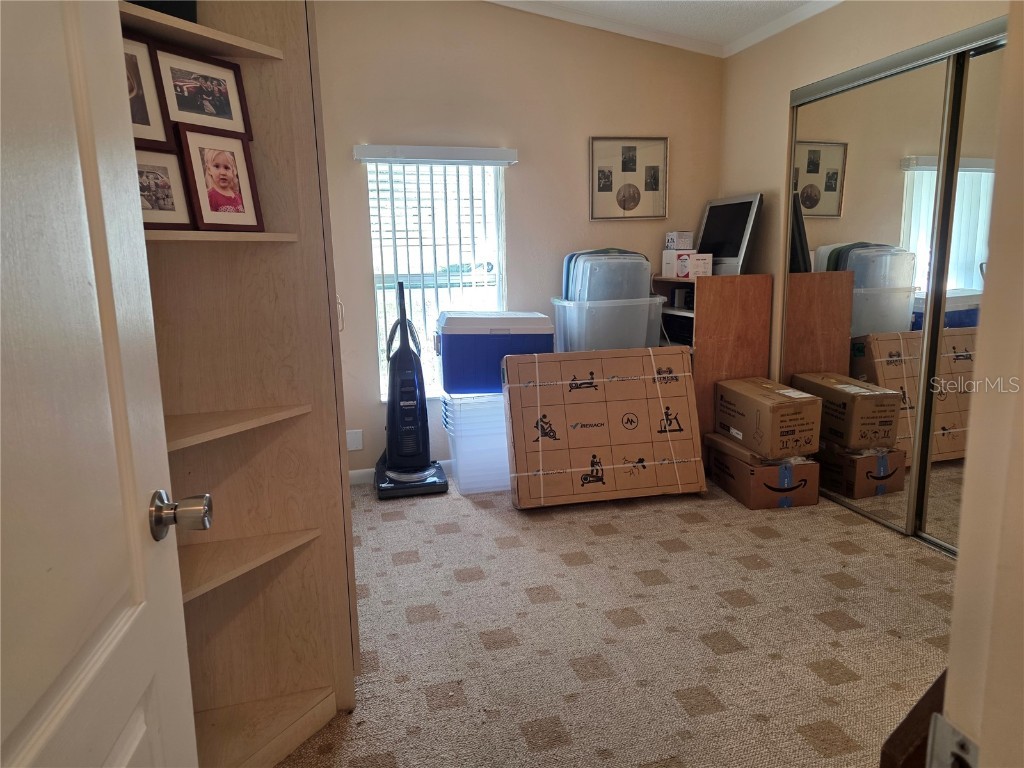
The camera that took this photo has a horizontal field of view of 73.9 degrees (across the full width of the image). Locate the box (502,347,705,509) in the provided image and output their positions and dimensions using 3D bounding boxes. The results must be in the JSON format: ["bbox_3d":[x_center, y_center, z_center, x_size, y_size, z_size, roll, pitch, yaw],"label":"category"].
[{"bbox_3d":[0.467,0.212,3.485,0.976,0.744,0.157,-3,-7,-11],"label":"box"}]

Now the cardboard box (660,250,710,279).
[{"bbox_3d":[0.972,-0.667,3.777,0.132,0.150,0.300,-4,11,-16],"label":"cardboard box"}]

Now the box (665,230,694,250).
[{"bbox_3d":[0.944,-0.805,3.833,0.105,0.095,0.110,-4,11,-16],"label":"box"}]

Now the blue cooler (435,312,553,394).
[{"bbox_3d":[-0.099,-0.175,3.646,0.605,0.390,0.370,-2,11,-8],"label":"blue cooler"}]

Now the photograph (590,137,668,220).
[{"bbox_3d":[0.688,-1.186,3.929,0.497,0.457,0.025,-4,11,-16],"label":"photograph"}]

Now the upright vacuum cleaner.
[{"bbox_3d":[-0.564,0.025,3.614,0.365,1.110,0.310,-4,11,-15],"label":"upright vacuum cleaner"}]

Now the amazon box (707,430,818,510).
[{"bbox_3d":[1.309,0.453,3.585,0.356,0.220,0.520,-2,11,-7],"label":"amazon box"}]

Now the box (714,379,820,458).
[{"bbox_3d":[1.327,0.171,3.561,0.291,0.279,0.473,-4,11,-16],"label":"box"}]

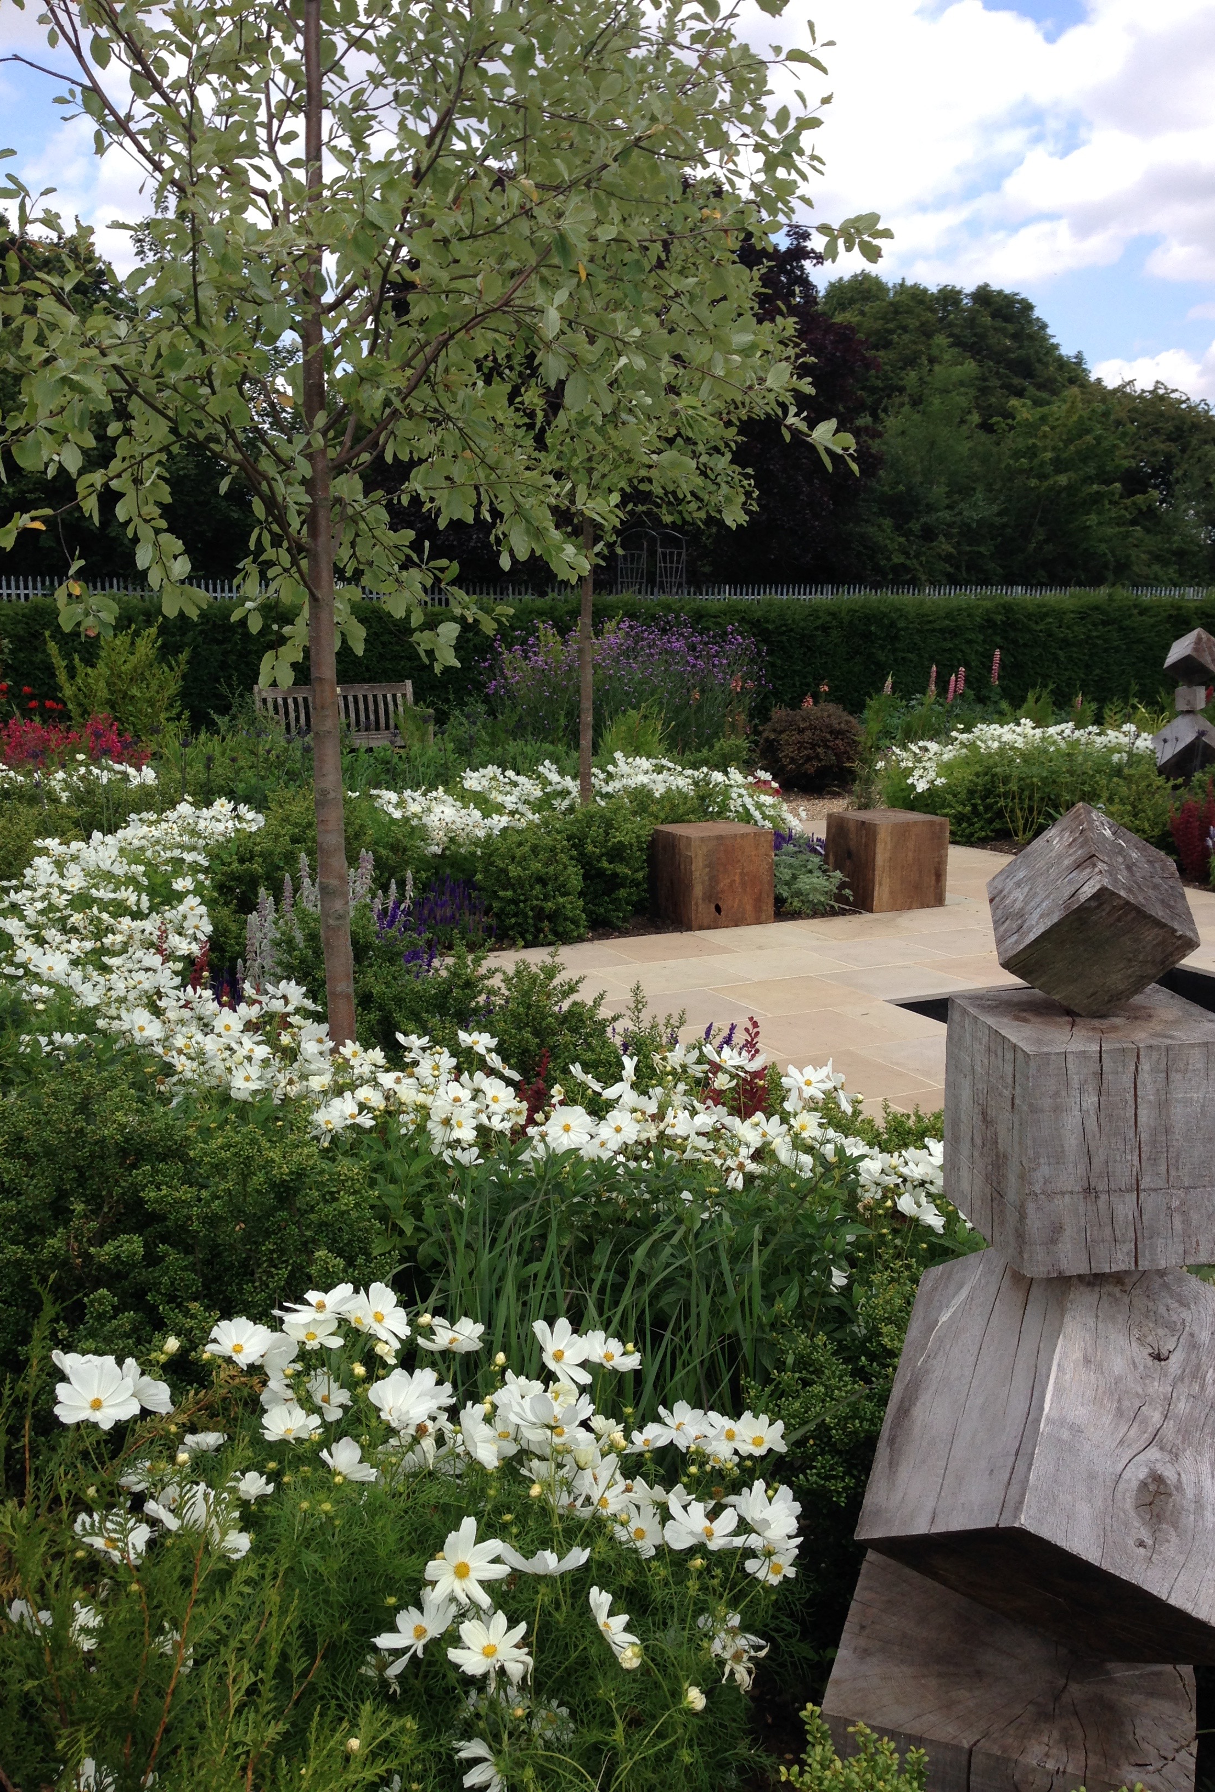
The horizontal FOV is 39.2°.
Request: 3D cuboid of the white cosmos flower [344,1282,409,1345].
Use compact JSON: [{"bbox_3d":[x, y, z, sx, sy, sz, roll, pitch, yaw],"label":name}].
[{"bbox_3d":[-0.300,0.542,2.220,0.080,0.080,0.035,-5,-19,-24],"label":"white cosmos flower"}]

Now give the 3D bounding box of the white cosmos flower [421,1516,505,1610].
[{"bbox_3d":[-0.117,0.554,1.420,0.072,0.076,0.022,-1,-31,-5],"label":"white cosmos flower"}]

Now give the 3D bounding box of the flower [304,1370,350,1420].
[{"bbox_3d":[-0.341,0.608,2.080,0.058,0.060,0.033,-4,-19,-20],"label":"flower"}]

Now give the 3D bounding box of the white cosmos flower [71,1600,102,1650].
[{"bbox_3d":[-0.463,0.650,1.520,0.052,0.026,0.052,-5,24,-27],"label":"white cosmos flower"}]

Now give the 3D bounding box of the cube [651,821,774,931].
[{"bbox_3d":[0.524,-0.107,8.509,0.445,0.454,0.428,-5,11,-25],"label":"cube"}]

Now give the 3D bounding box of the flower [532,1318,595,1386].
[{"bbox_3d":[-0.048,0.489,1.830,0.073,0.027,0.076,-8,53,-41],"label":"flower"}]

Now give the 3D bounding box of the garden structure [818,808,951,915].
[{"bbox_3d":[1.458,-0.189,8.907,0.443,0.457,0.444,-5,11,-25],"label":"garden structure"}]

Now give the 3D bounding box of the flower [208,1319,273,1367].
[{"bbox_3d":[-0.392,0.476,1.820,0.071,0.027,0.068,-3,34,-16],"label":"flower"}]

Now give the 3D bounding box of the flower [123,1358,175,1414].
[{"bbox_3d":[-0.469,0.495,1.720,0.070,0.030,0.074,31,21,21],"label":"flower"}]

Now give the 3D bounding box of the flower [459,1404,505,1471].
[{"bbox_3d":[-0.125,0.540,1.700,0.034,0.070,0.070,-24,12,-6],"label":"flower"}]

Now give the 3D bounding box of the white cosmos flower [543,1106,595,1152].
[{"bbox_3d":[-0.068,0.405,2.970,0.087,0.083,0.035,-1,-22,-2],"label":"white cosmos flower"}]

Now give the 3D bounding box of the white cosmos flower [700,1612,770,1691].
[{"bbox_3d":[0.126,0.743,1.680,0.068,0.075,0.045,-2,-11,-9],"label":"white cosmos flower"}]

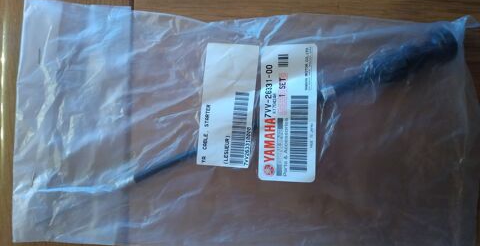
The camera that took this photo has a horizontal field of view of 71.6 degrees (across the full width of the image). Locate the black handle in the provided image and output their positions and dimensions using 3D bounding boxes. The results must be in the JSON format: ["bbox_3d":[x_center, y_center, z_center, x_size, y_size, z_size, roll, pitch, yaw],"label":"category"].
[{"bbox_3d":[0.091,-0.034,0.204,0.085,0.020,0.020,-20,86,0],"label":"black handle"}]

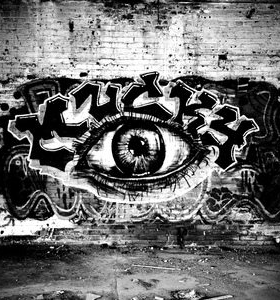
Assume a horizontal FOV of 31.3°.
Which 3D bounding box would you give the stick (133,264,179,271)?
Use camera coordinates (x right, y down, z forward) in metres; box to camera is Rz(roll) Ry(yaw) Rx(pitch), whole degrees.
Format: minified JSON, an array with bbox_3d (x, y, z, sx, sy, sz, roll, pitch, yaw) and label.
[{"bbox_3d":[0.159,1.255,5.332,0.507,0.014,0.017,1,3,19],"label":"stick"}]

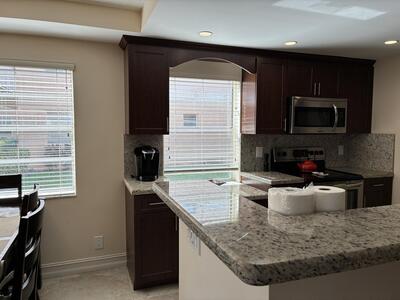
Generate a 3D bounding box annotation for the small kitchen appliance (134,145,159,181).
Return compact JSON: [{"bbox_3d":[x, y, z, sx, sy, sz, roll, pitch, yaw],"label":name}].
[{"bbox_3d":[-0.549,0.129,3.082,0.240,0.345,0.305,-1,4,-14],"label":"small kitchen appliance"}]

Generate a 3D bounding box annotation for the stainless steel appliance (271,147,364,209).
[{"bbox_3d":[1.345,0.602,3.542,0.762,1.200,0.690,-1,5,-19],"label":"stainless steel appliance"}]

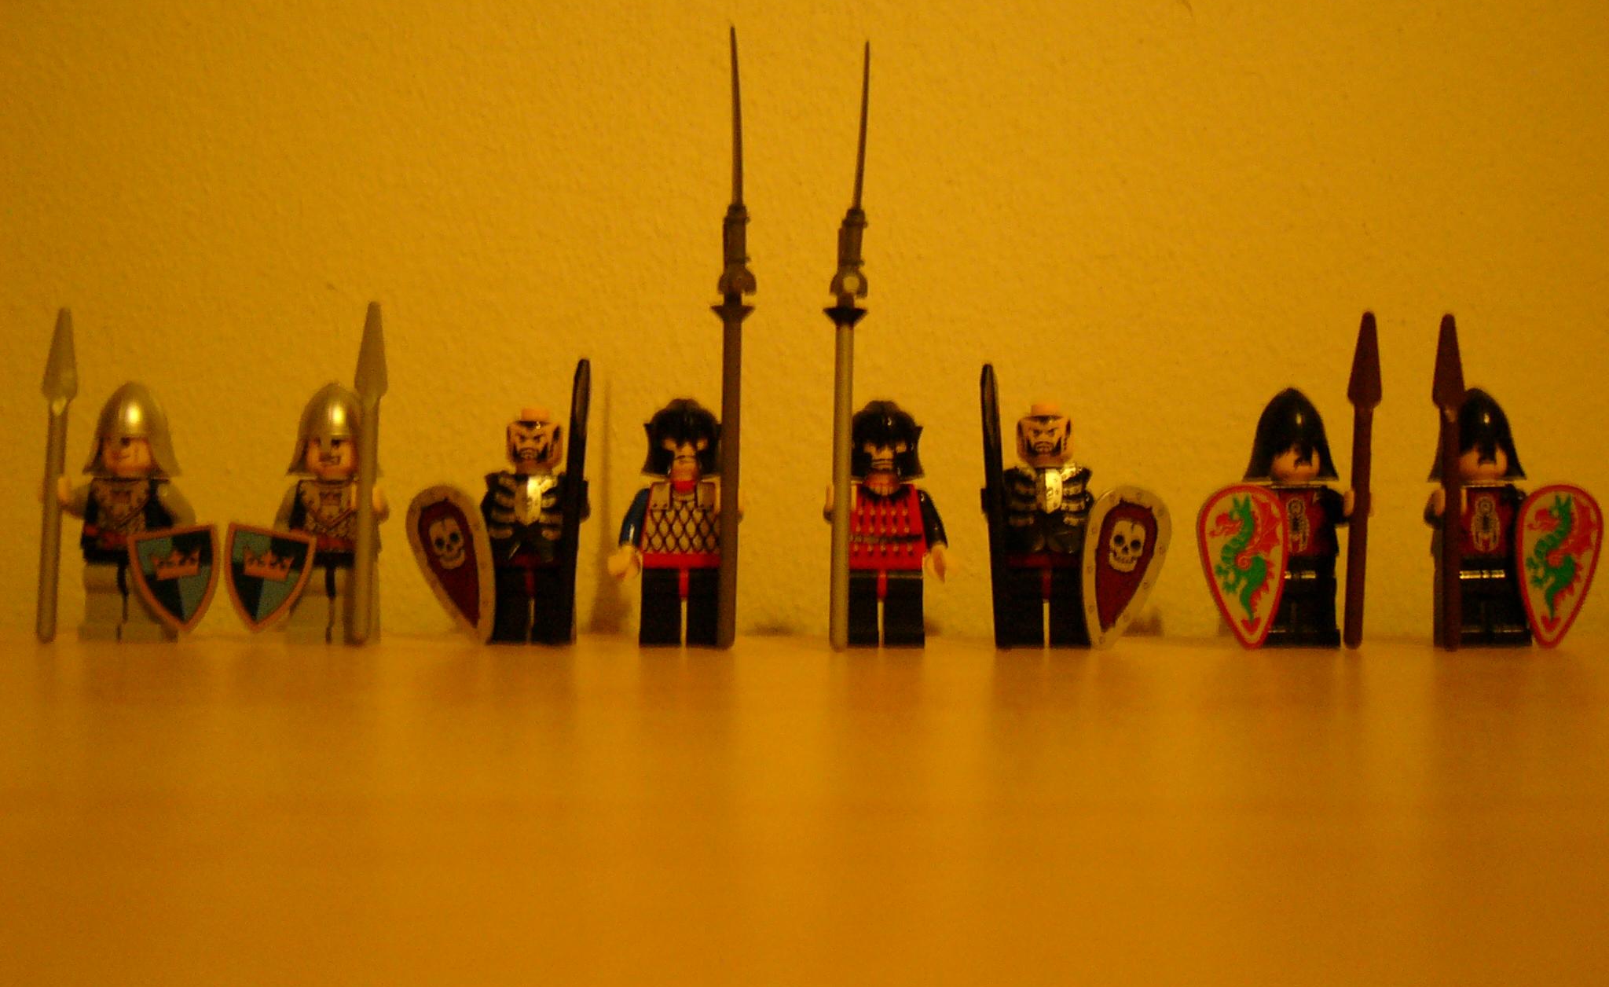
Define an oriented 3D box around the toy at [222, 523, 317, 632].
[{"bbox_3d":[-0.094,0.015,0.283,0.015,0.018,0.004,10,11,3],"label":"toy"}]

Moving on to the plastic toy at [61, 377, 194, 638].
[{"bbox_3d":[-0.117,0.003,0.280,0.022,0.045,0.018,0,0,0],"label":"plastic toy"}]

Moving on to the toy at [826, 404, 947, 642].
[{"bbox_3d":[0.015,0.005,0.287,0.022,0.044,0.021,0,0,1],"label":"toy"}]

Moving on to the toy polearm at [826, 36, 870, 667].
[{"bbox_3d":[0.008,-0.026,0.287,0.008,0.107,0.008,2,-3,0],"label":"toy polearm"}]

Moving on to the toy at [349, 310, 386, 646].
[{"bbox_3d":[-0.077,-0.004,0.287,0.006,0.060,0.005,2,-3,0],"label":"toy"}]

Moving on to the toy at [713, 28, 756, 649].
[{"bbox_3d":[-0.012,-0.026,0.274,0.007,0.104,0.007,1,0,0],"label":"toy"}]

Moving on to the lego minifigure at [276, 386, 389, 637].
[{"bbox_3d":[-0.081,0.003,0.280,0.022,0.045,0.018,0,0,0],"label":"lego minifigure"}]

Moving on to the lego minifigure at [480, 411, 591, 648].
[{"bbox_3d":[-0.046,0.005,0.280,0.020,0.041,0.018,0,0,0],"label":"lego minifigure"}]

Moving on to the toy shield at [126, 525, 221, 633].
[{"bbox_3d":[-0.109,0.015,0.283,0.015,0.018,0.004,-9,11,-5],"label":"toy shield"}]

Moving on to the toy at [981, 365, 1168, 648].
[{"bbox_3d":[0.047,0.003,0.287,0.033,0.050,0.022,0,0,1],"label":"toy"}]

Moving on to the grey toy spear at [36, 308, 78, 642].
[{"bbox_3d":[-0.133,-0.003,0.288,0.006,0.060,0.005,2,-3,0],"label":"grey toy spear"}]

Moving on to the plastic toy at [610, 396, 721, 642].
[{"bbox_3d":[-0.022,0.005,0.281,0.022,0.043,0.018,0,0,0],"label":"plastic toy"}]

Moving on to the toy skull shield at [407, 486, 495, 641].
[{"bbox_3d":[-0.059,0.013,0.277,0.015,0.028,0.006,-16,0,12],"label":"toy skull shield"}]

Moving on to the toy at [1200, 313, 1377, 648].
[{"bbox_3d":[0.081,-0.002,0.279,0.030,0.057,0.024,0,0,0],"label":"toy"}]

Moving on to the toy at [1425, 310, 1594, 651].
[{"bbox_3d":[0.123,-0.002,0.289,0.030,0.059,0.022,0,0,2],"label":"toy"}]

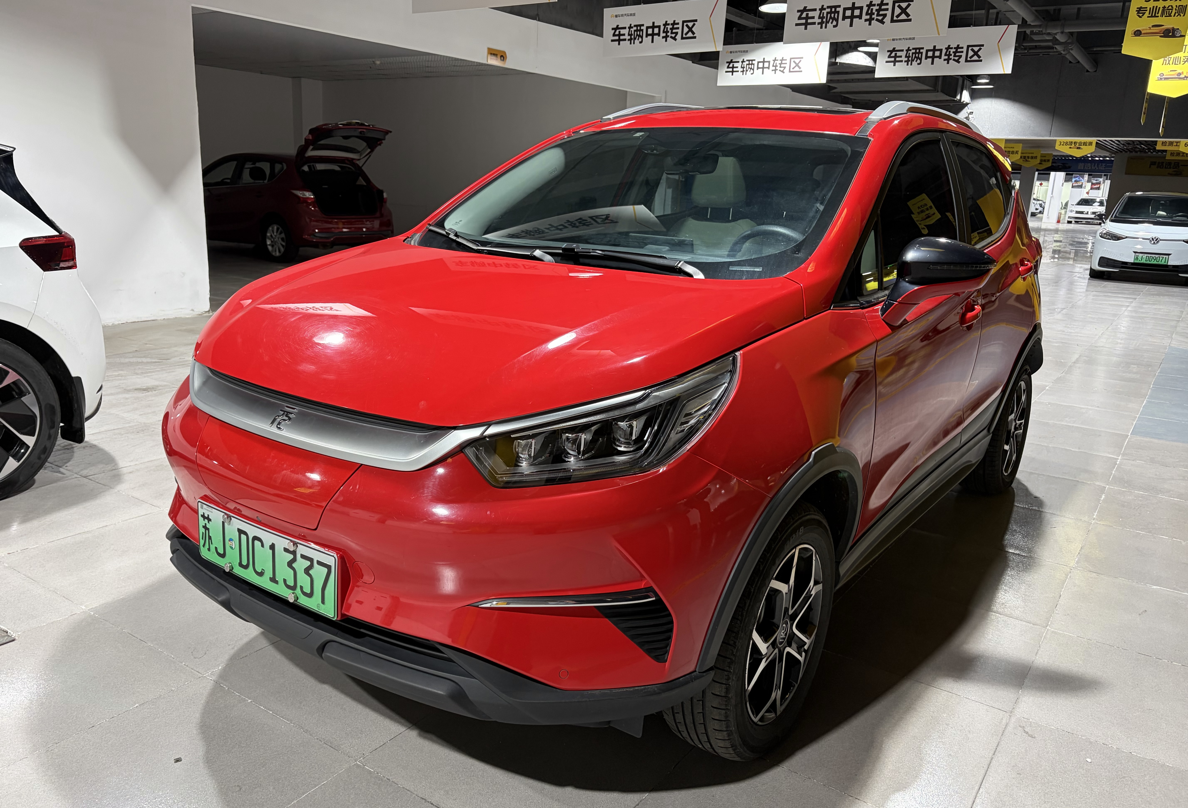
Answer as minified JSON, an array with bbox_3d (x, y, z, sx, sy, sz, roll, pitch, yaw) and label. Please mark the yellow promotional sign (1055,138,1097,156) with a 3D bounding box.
[{"bbox_3d":[15.145,-8.097,28.000,1.100,0.750,0.030,11,16,33],"label":"yellow promotional sign"}]

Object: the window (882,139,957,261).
[{"bbox_3d":[1.003,-0.609,2.782,0.060,0.470,0.840,-8,5,38],"label":"window"}]

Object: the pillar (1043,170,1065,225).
[{"bbox_3d":[24.562,-11.150,47.401,0.620,3.000,0.620,11,16,33],"label":"pillar"}]

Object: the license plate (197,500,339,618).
[{"bbox_3d":[-0.693,0.318,1.870,0.480,0.140,0.012,11,14,34],"label":"license plate"}]

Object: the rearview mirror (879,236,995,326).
[{"bbox_3d":[0.909,-0.321,2.357,0.270,0.230,0.190,12,17,34],"label":"rearview mirror"}]

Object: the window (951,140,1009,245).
[{"bbox_3d":[1.518,-0.806,3.457,0.060,0.400,0.760,-8,5,38],"label":"window"}]

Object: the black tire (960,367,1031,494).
[{"bbox_3d":[1.849,0.090,4.116,0.210,0.650,0.650,11,16,34],"label":"black tire"}]

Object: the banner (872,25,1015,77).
[{"bbox_3d":[3.977,-3.998,10.144,1.500,0.500,0.030,12,17,33],"label":"banner"}]

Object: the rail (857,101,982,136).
[{"bbox_3d":[1.284,-1.048,3.364,0.080,0.140,1.600,11,16,34],"label":"rail"}]

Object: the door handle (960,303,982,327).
[{"bbox_3d":[1.228,-0.289,2.905,0.050,0.050,0.220,11,16,34],"label":"door handle"}]

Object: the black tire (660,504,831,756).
[{"bbox_3d":[0.373,0.517,2.138,0.210,0.650,0.650,12,17,34],"label":"black tire"}]

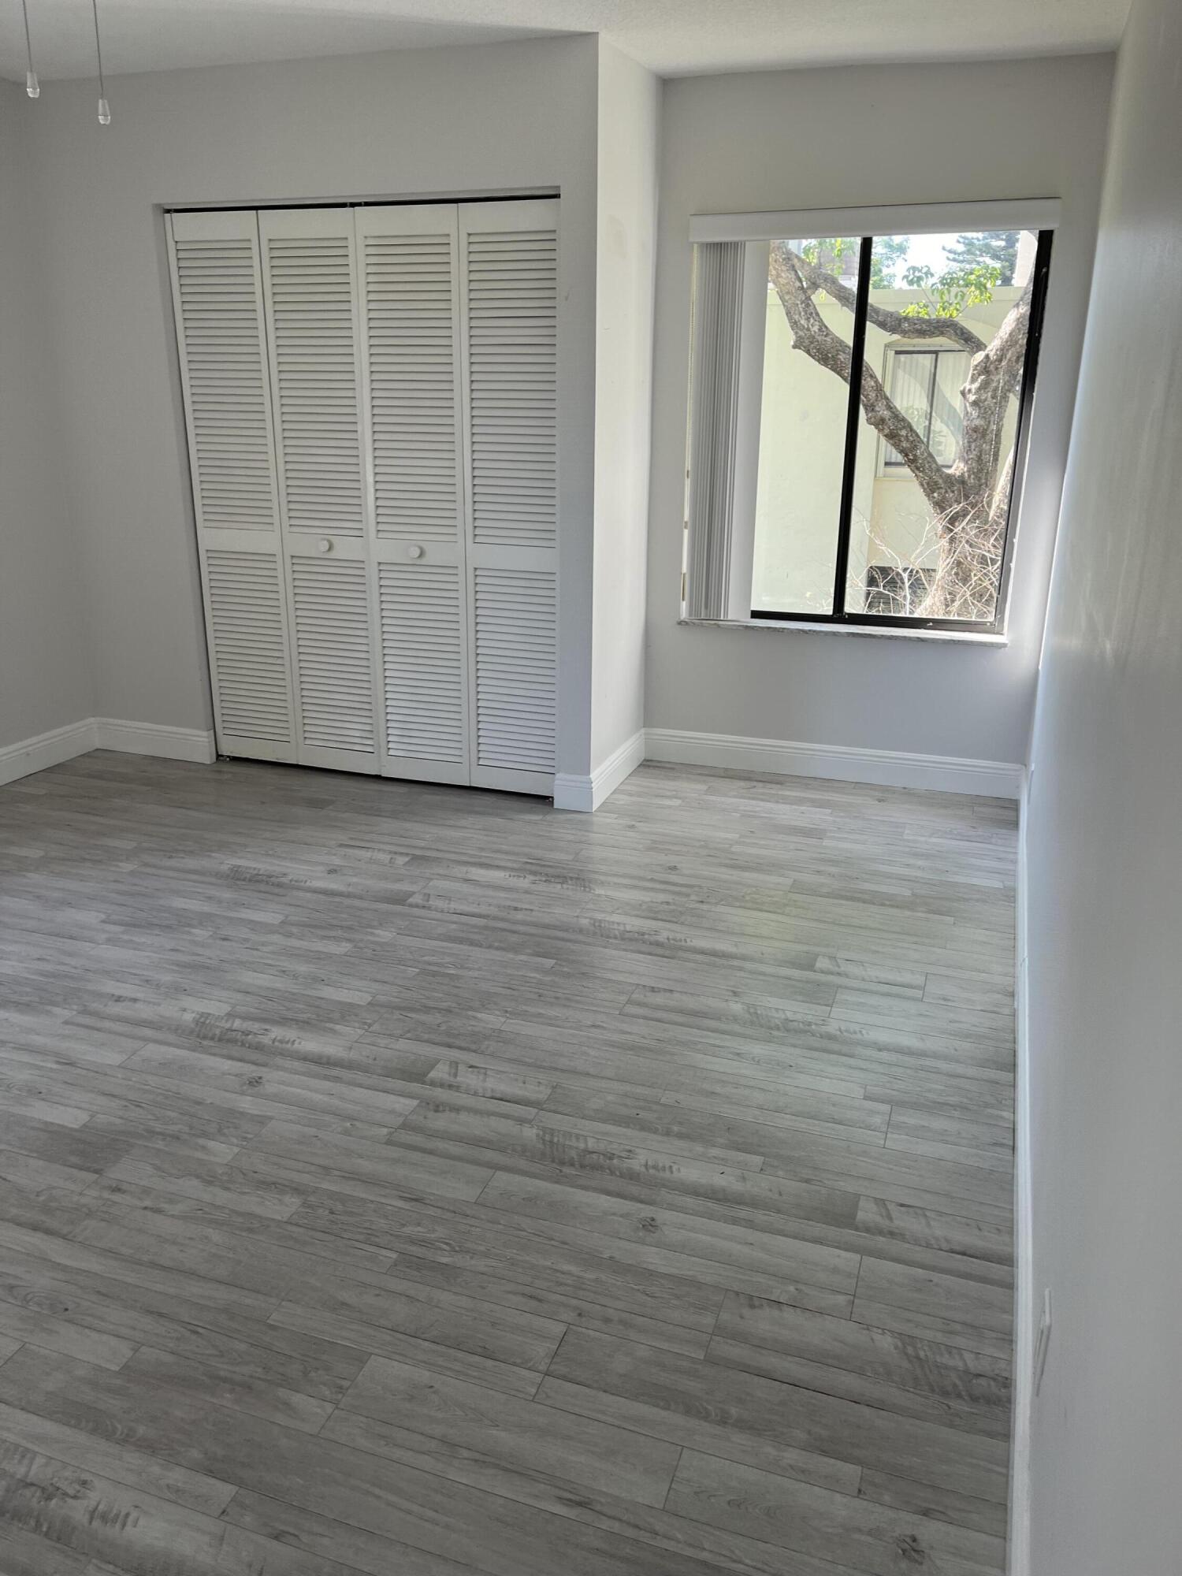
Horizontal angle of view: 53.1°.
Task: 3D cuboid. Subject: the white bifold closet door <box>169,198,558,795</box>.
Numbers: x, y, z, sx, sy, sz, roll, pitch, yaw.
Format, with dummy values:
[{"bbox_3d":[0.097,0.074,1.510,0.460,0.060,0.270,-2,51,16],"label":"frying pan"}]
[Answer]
[{"bbox_3d":[-0.805,-1.000,4.281,1.496,1.990,0.055,7,19,18],"label":"white bifold closet door"}]

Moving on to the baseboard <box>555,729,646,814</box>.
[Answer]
[{"bbox_3d":[0.050,-0.088,4.579,0.155,0.134,0.699,7,19,18],"label":"baseboard"}]

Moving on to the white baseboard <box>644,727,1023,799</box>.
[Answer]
[{"bbox_3d":[0.915,-0.099,4.642,1.477,0.134,0.018,7,19,18],"label":"white baseboard"}]

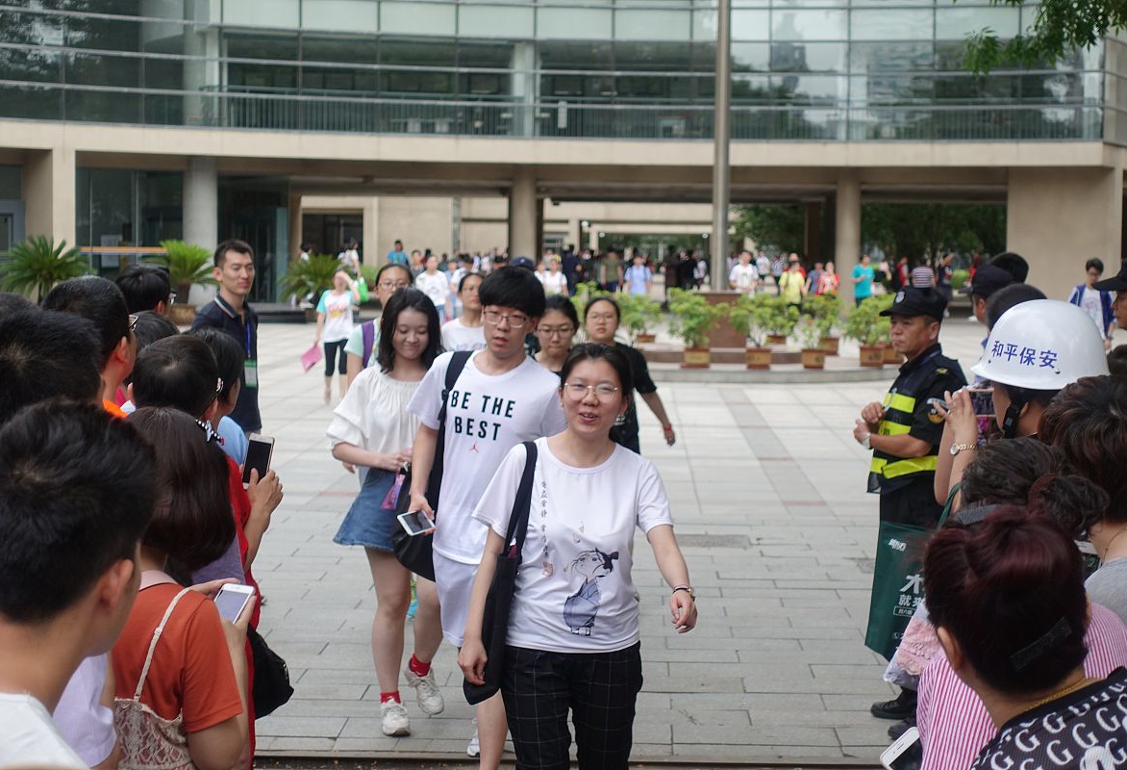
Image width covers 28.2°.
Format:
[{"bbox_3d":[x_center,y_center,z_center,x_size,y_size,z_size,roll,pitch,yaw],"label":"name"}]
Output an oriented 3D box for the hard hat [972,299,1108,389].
[{"bbox_3d":[0.945,-0.081,4.450,0.285,0.170,0.235,2,4,30],"label":"hard hat"}]

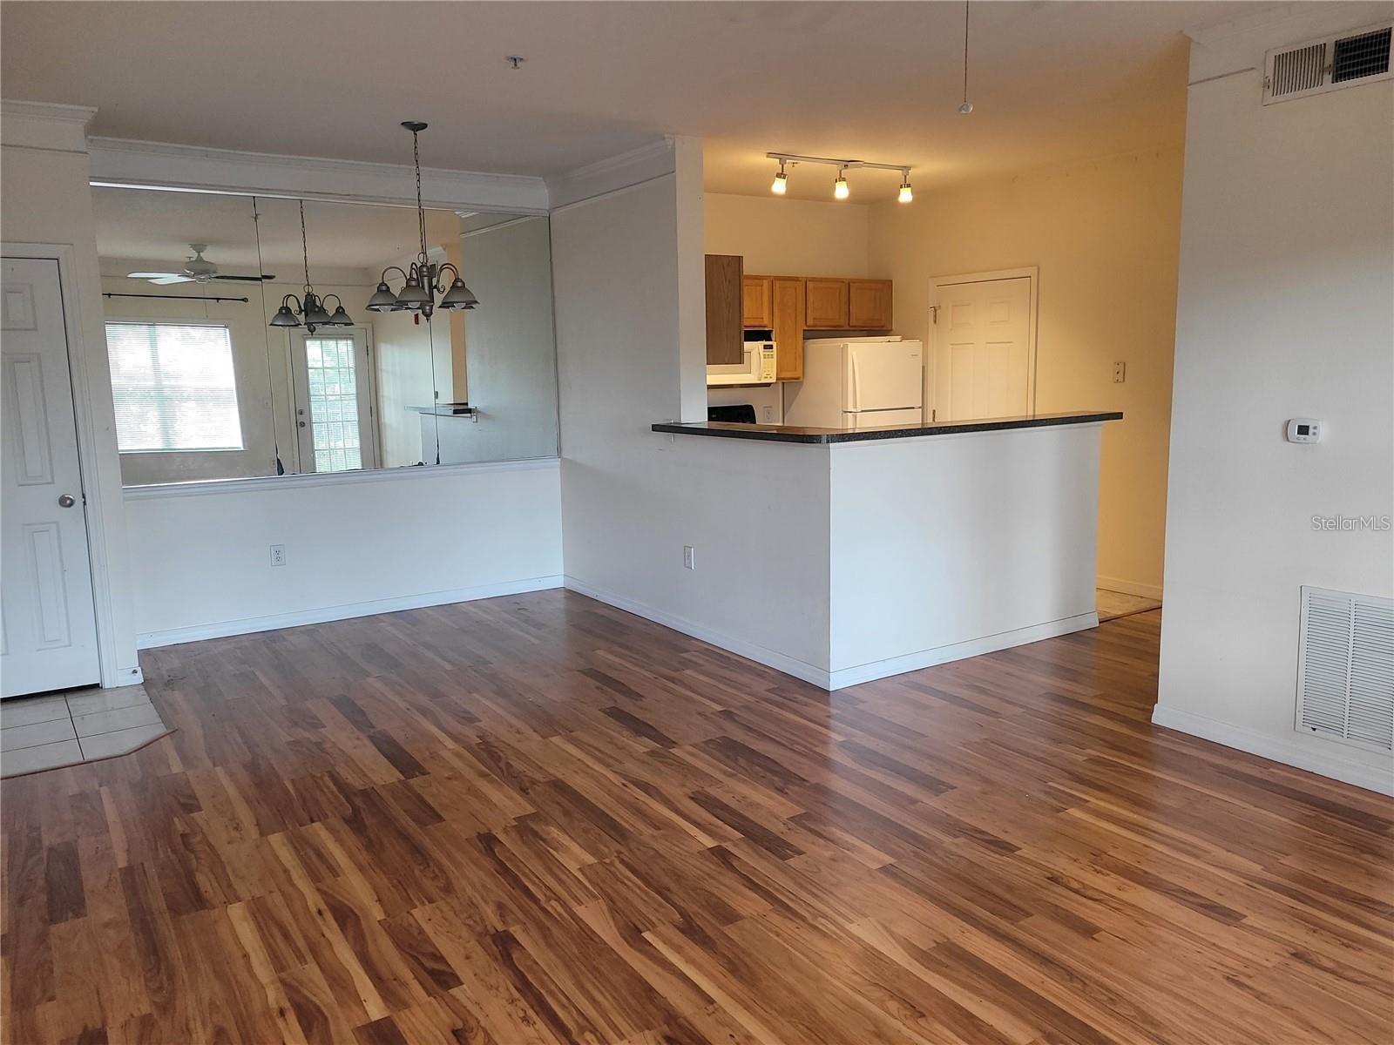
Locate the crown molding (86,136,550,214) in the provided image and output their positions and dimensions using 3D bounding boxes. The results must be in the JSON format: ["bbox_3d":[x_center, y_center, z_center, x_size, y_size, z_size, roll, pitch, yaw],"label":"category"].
[{"bbox_3d":[-2.043,-1.974,6.073,2.650,0.210,0.115,-7,10,-33],"label":"crown molding"}]

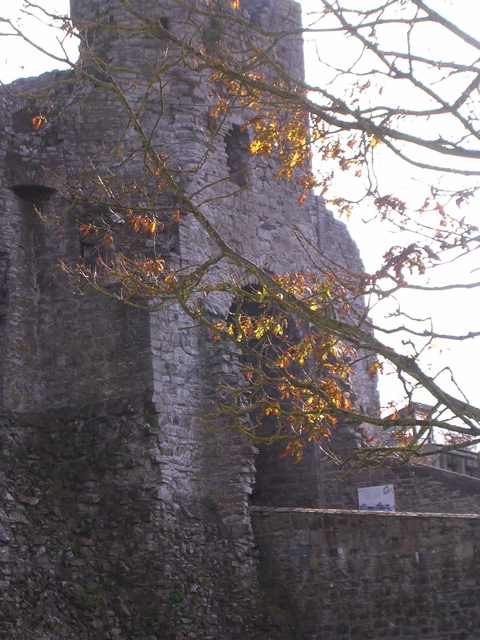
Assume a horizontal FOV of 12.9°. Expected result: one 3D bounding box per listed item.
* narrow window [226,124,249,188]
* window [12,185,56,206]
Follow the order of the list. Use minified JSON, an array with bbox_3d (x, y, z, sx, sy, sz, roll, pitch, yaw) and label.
[{"bbox_3d":[-0.047,-3.179,41.378,0.250,1.153,0.590,-8,-14,34],"label":"narrow window"},{"bbox_3d":[-3.925,-2.356,40.240,0.815,0.336,0.300,1,-12,-4],"label":"window"}]

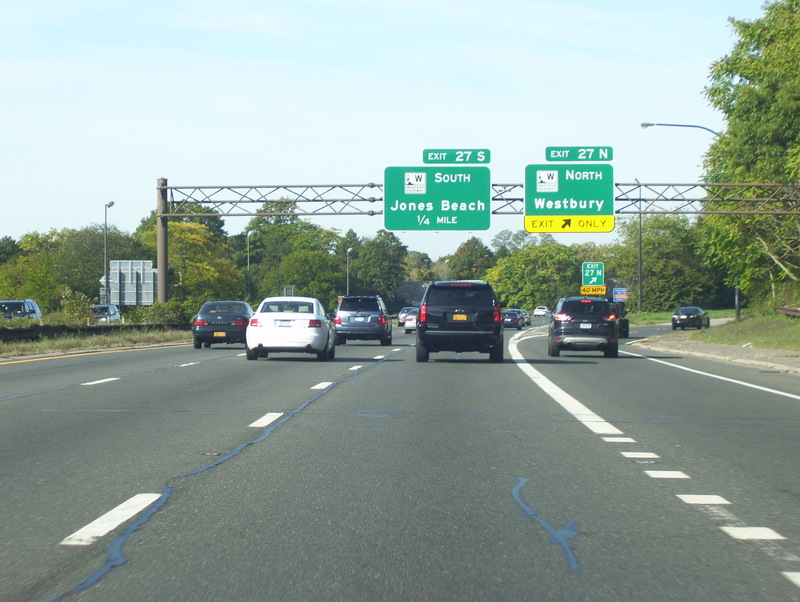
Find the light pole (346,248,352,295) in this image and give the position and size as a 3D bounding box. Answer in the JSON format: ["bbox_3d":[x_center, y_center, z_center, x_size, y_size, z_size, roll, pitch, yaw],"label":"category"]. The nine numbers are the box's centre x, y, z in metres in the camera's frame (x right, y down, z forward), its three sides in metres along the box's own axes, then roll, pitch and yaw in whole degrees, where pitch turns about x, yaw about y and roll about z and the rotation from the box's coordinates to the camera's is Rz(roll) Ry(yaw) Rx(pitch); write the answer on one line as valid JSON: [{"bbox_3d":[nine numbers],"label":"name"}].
[{"bbox_3d":[-6.277,-1.954,315.000,0.700,9.200,0.400,0,0,0],"label":"light pole"}]

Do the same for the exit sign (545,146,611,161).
[{"bbox_3d":[7.699,-6.286,107.000,2.870,0.620,0.100,0,0,3],"label":"exit sign"}]

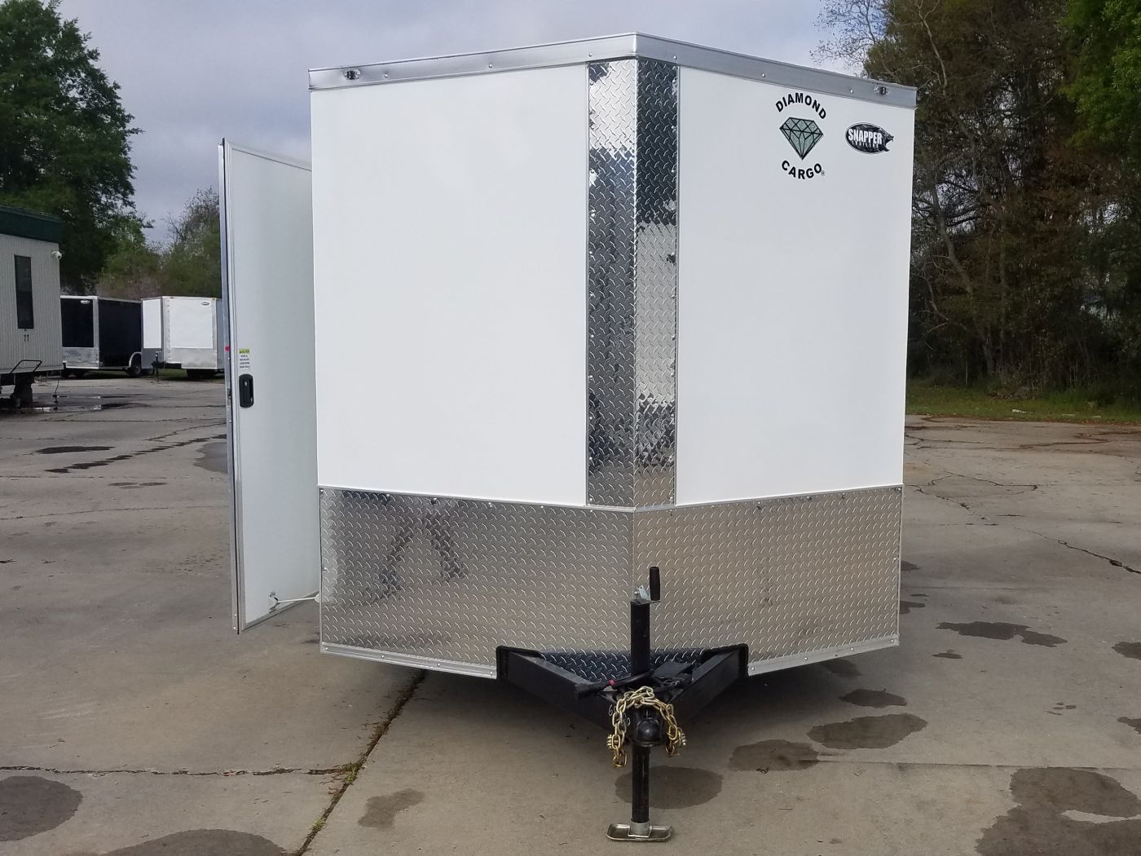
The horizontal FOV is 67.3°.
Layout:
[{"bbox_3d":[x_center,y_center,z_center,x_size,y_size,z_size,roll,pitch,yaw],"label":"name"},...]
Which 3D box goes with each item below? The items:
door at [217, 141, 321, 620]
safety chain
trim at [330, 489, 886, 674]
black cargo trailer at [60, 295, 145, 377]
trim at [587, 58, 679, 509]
[{"bbox_3d":[-1.131,-0.174,3.611,0.050,1.811,0.961,2,5,17],"label":"door"},{"bbox_3d":[0.207,0.820,2.360,0.205,0.205,0.150,0,5,-4],"label":"safety chain"},{"bbox_3d":[0.181,0.539,2.948,2.150,0.609,0.451,0,5,-4],"label":"trim"},{"bbox_3d":[-14.650,-2.700,26.100,2.250,2.400,5.700,0,5,-2],"label":"black cargo trailer"},{"bbox_3d":[0.198,-0.434,2.673,0.287,1.377,0.064,0,5,-4],"label":"trim"}]

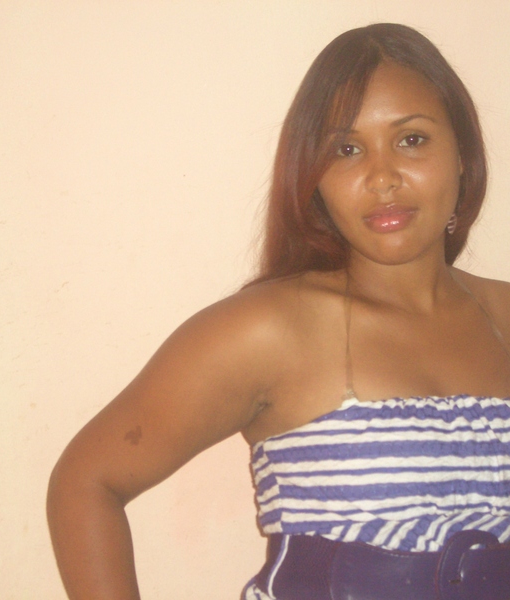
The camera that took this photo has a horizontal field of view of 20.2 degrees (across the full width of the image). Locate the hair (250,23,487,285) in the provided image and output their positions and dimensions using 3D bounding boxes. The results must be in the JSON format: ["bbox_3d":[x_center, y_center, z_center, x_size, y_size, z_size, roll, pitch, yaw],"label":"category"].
[{"bbox_3d":[0.117,-0.145,1.460,0.230,0.275,0.225,-3,2,8],"label":"hair"}]

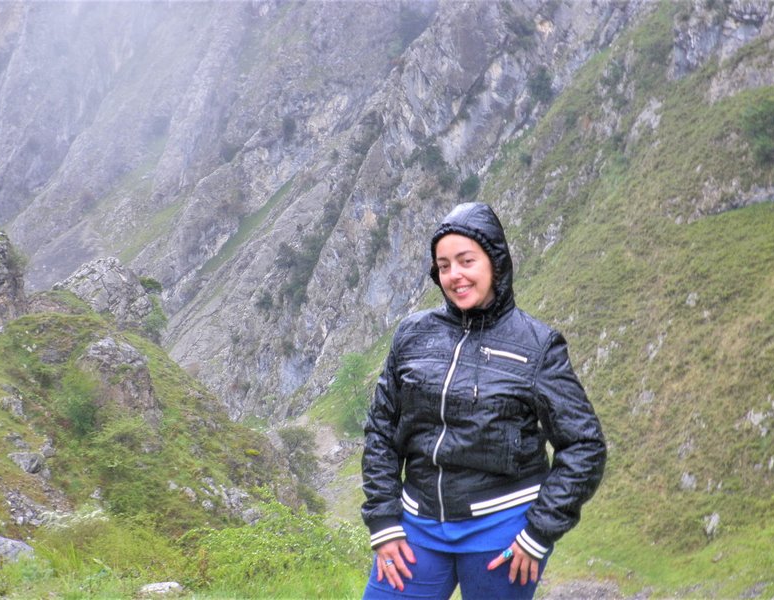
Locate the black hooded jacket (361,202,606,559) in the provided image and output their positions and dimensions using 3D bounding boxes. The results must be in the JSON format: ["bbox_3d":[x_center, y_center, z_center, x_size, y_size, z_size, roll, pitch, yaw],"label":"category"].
[{"bbox_3d":[0.222,0.178,2.770,0.560,0.800,0.350,1,2,29],"label":"black hooded jacket"}]

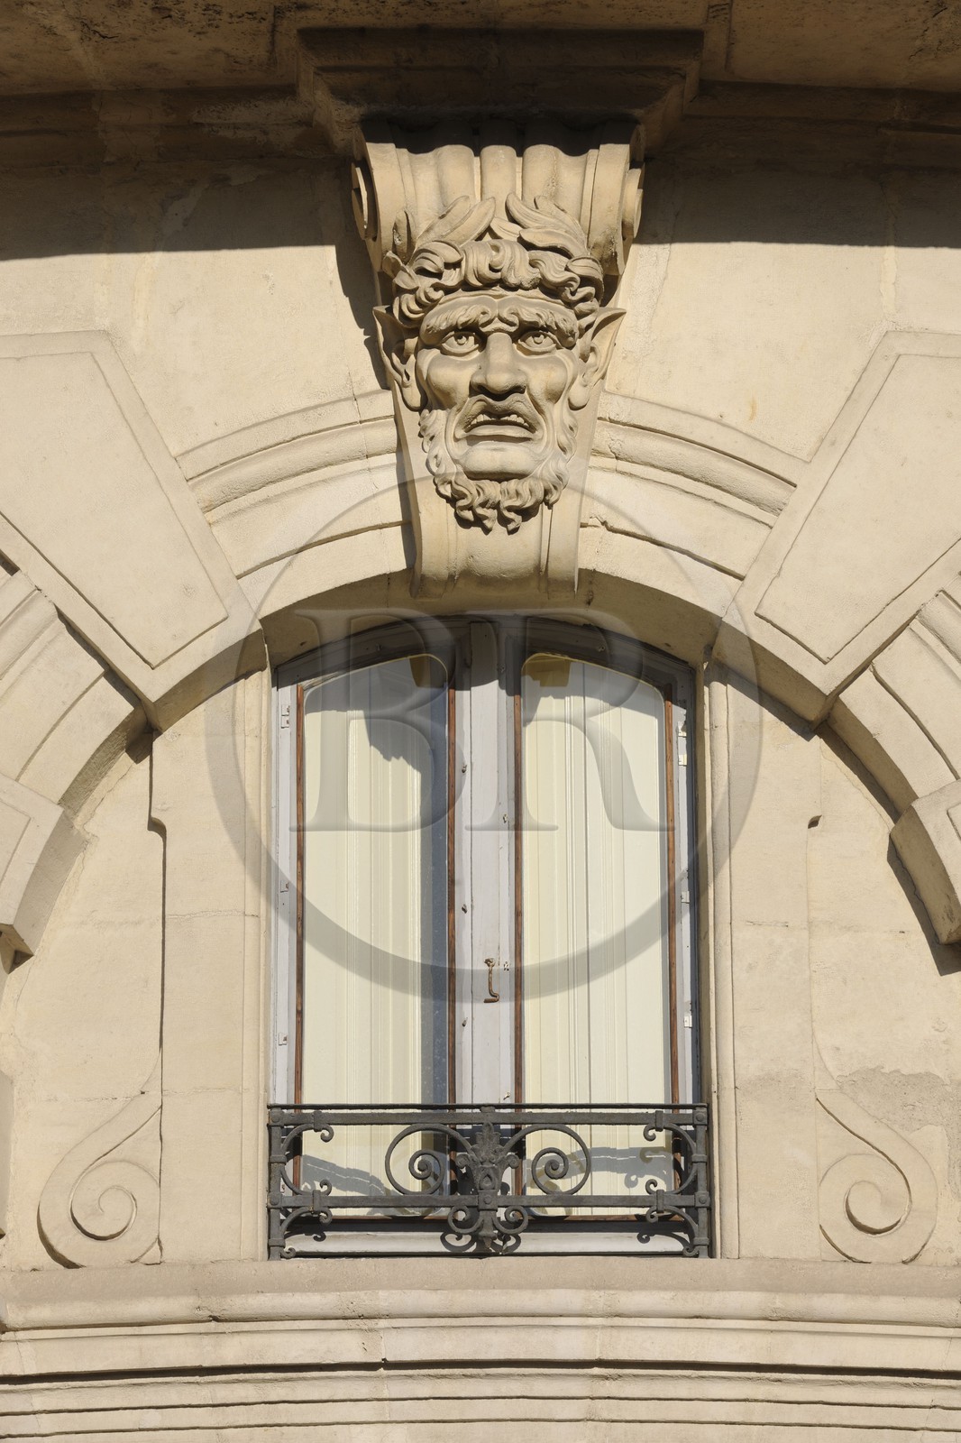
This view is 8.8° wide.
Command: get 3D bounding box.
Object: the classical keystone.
[{"bbox_3d":[0.038,-1.004,15.502,0.985,1.385,0.480,1,-22,-2],"label":"classical keystone"}]

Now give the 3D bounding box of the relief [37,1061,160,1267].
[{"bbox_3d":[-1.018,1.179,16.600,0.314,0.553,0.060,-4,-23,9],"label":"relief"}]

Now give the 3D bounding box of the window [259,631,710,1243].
[{"bbox_3d":[0.021,0.527,15.497,1.087,1.723,0.200,0,-22,-2],"label":"window"}]

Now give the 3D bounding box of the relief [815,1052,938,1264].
[{"bbox_3d":[1.057,1.162,16.600,0.305,0.572,0.060,3,-23,-9],"label":"relief"}]

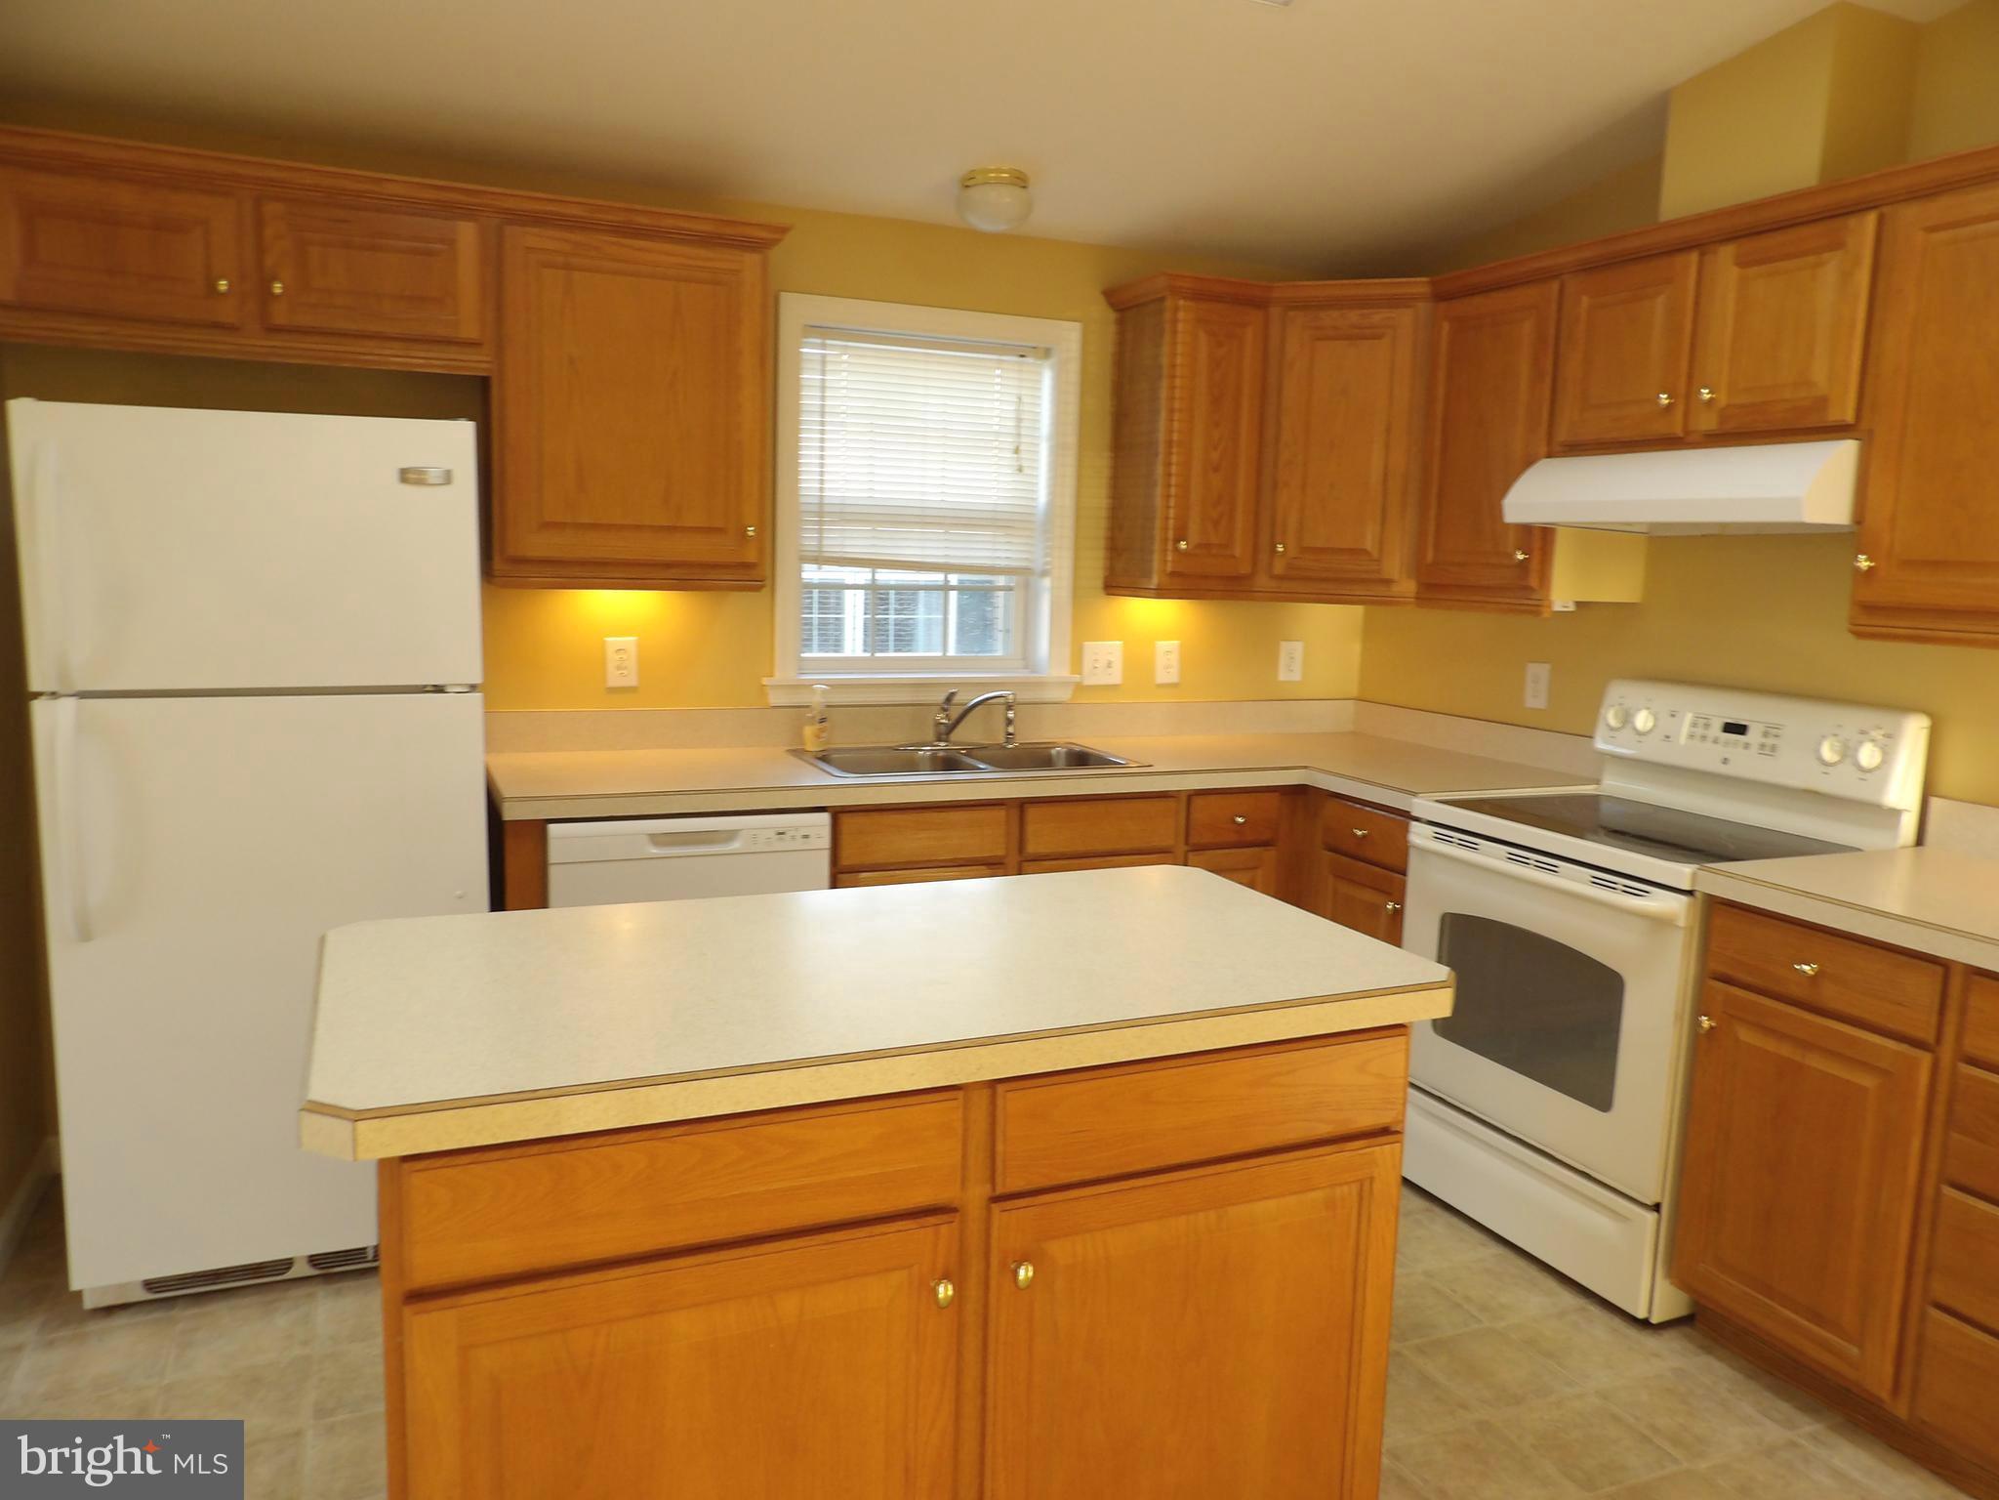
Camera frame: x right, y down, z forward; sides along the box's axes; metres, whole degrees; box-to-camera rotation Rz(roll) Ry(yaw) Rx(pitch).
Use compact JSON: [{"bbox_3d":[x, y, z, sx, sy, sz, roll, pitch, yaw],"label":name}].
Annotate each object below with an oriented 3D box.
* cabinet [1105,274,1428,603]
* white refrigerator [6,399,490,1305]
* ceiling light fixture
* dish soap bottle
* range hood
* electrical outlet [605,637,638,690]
[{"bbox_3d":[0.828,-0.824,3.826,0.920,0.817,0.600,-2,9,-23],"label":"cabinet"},{"bbox_3d":[-1.461,0.171,2.847,0.720,1.650,0.760,-2,9,-23],"label":"white refrigerator"},{"bbox_3d":[-0.018,-1.324,3.368,0.195,0.140,0.195,2,8,0],"label":"ceiling light fixture"},{"bbox_3d":[-0.473,-0.086,3.606,0.068,0.172,0.050,-6,11,-43],"label":"dish soap bottle"},{"bbox_3d":[1.514,-0.547,2.926,0.450,0.160,0.755,-2,9,-23],"label":"range hood"},{"bbox_3d":[-0.947,-0.218,3.469,0.074,0.119,0.009,-2,9,-23],"label":"electrical outlet"}]

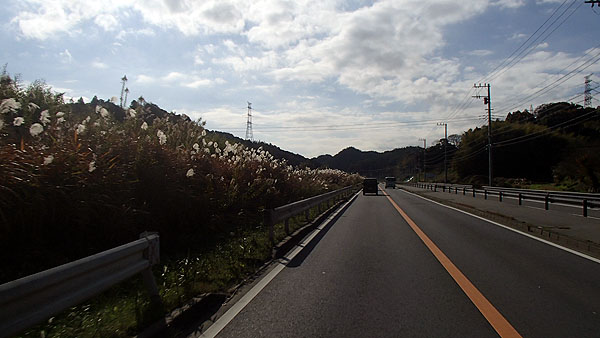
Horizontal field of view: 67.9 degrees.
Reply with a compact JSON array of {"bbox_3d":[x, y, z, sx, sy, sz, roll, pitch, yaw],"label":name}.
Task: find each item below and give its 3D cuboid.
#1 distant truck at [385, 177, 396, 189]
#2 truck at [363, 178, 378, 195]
[{"bbox_3d":[16.165,2.476,79.892,1.800,2.150,4.800,0,-1,9],"label":"distant truck"},{"bbox_3d":[7.550,1.868,47.347,1.500,1.830,3.500,0,-1,9],"label":"truck"}]

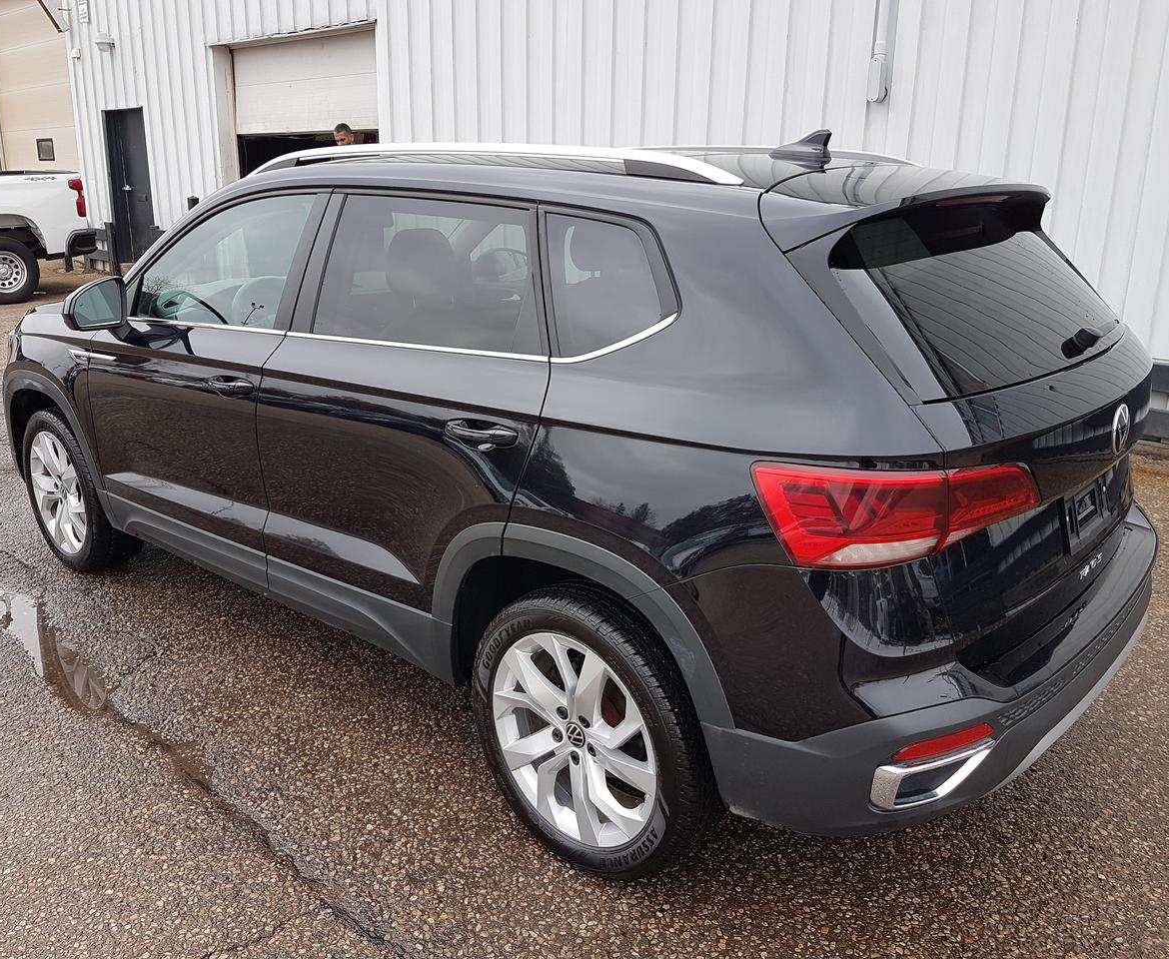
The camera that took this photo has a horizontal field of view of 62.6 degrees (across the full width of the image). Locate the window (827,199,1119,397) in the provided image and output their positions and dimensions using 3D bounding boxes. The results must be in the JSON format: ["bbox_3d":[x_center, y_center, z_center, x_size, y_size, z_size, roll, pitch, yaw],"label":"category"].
[{"bbox_3d":[0.948,-0.433,2.164,1.290,0.430,0.080,-18,-16,-47],"label":"window"}]

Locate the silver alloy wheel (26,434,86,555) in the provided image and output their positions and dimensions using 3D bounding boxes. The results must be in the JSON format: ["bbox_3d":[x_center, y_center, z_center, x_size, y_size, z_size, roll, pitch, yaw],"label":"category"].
[{"bbox_3d":[-2.018,0.037,3.837,0.484,0.484,0.160,14,21,38],"label":"silver alloy wheel"}]

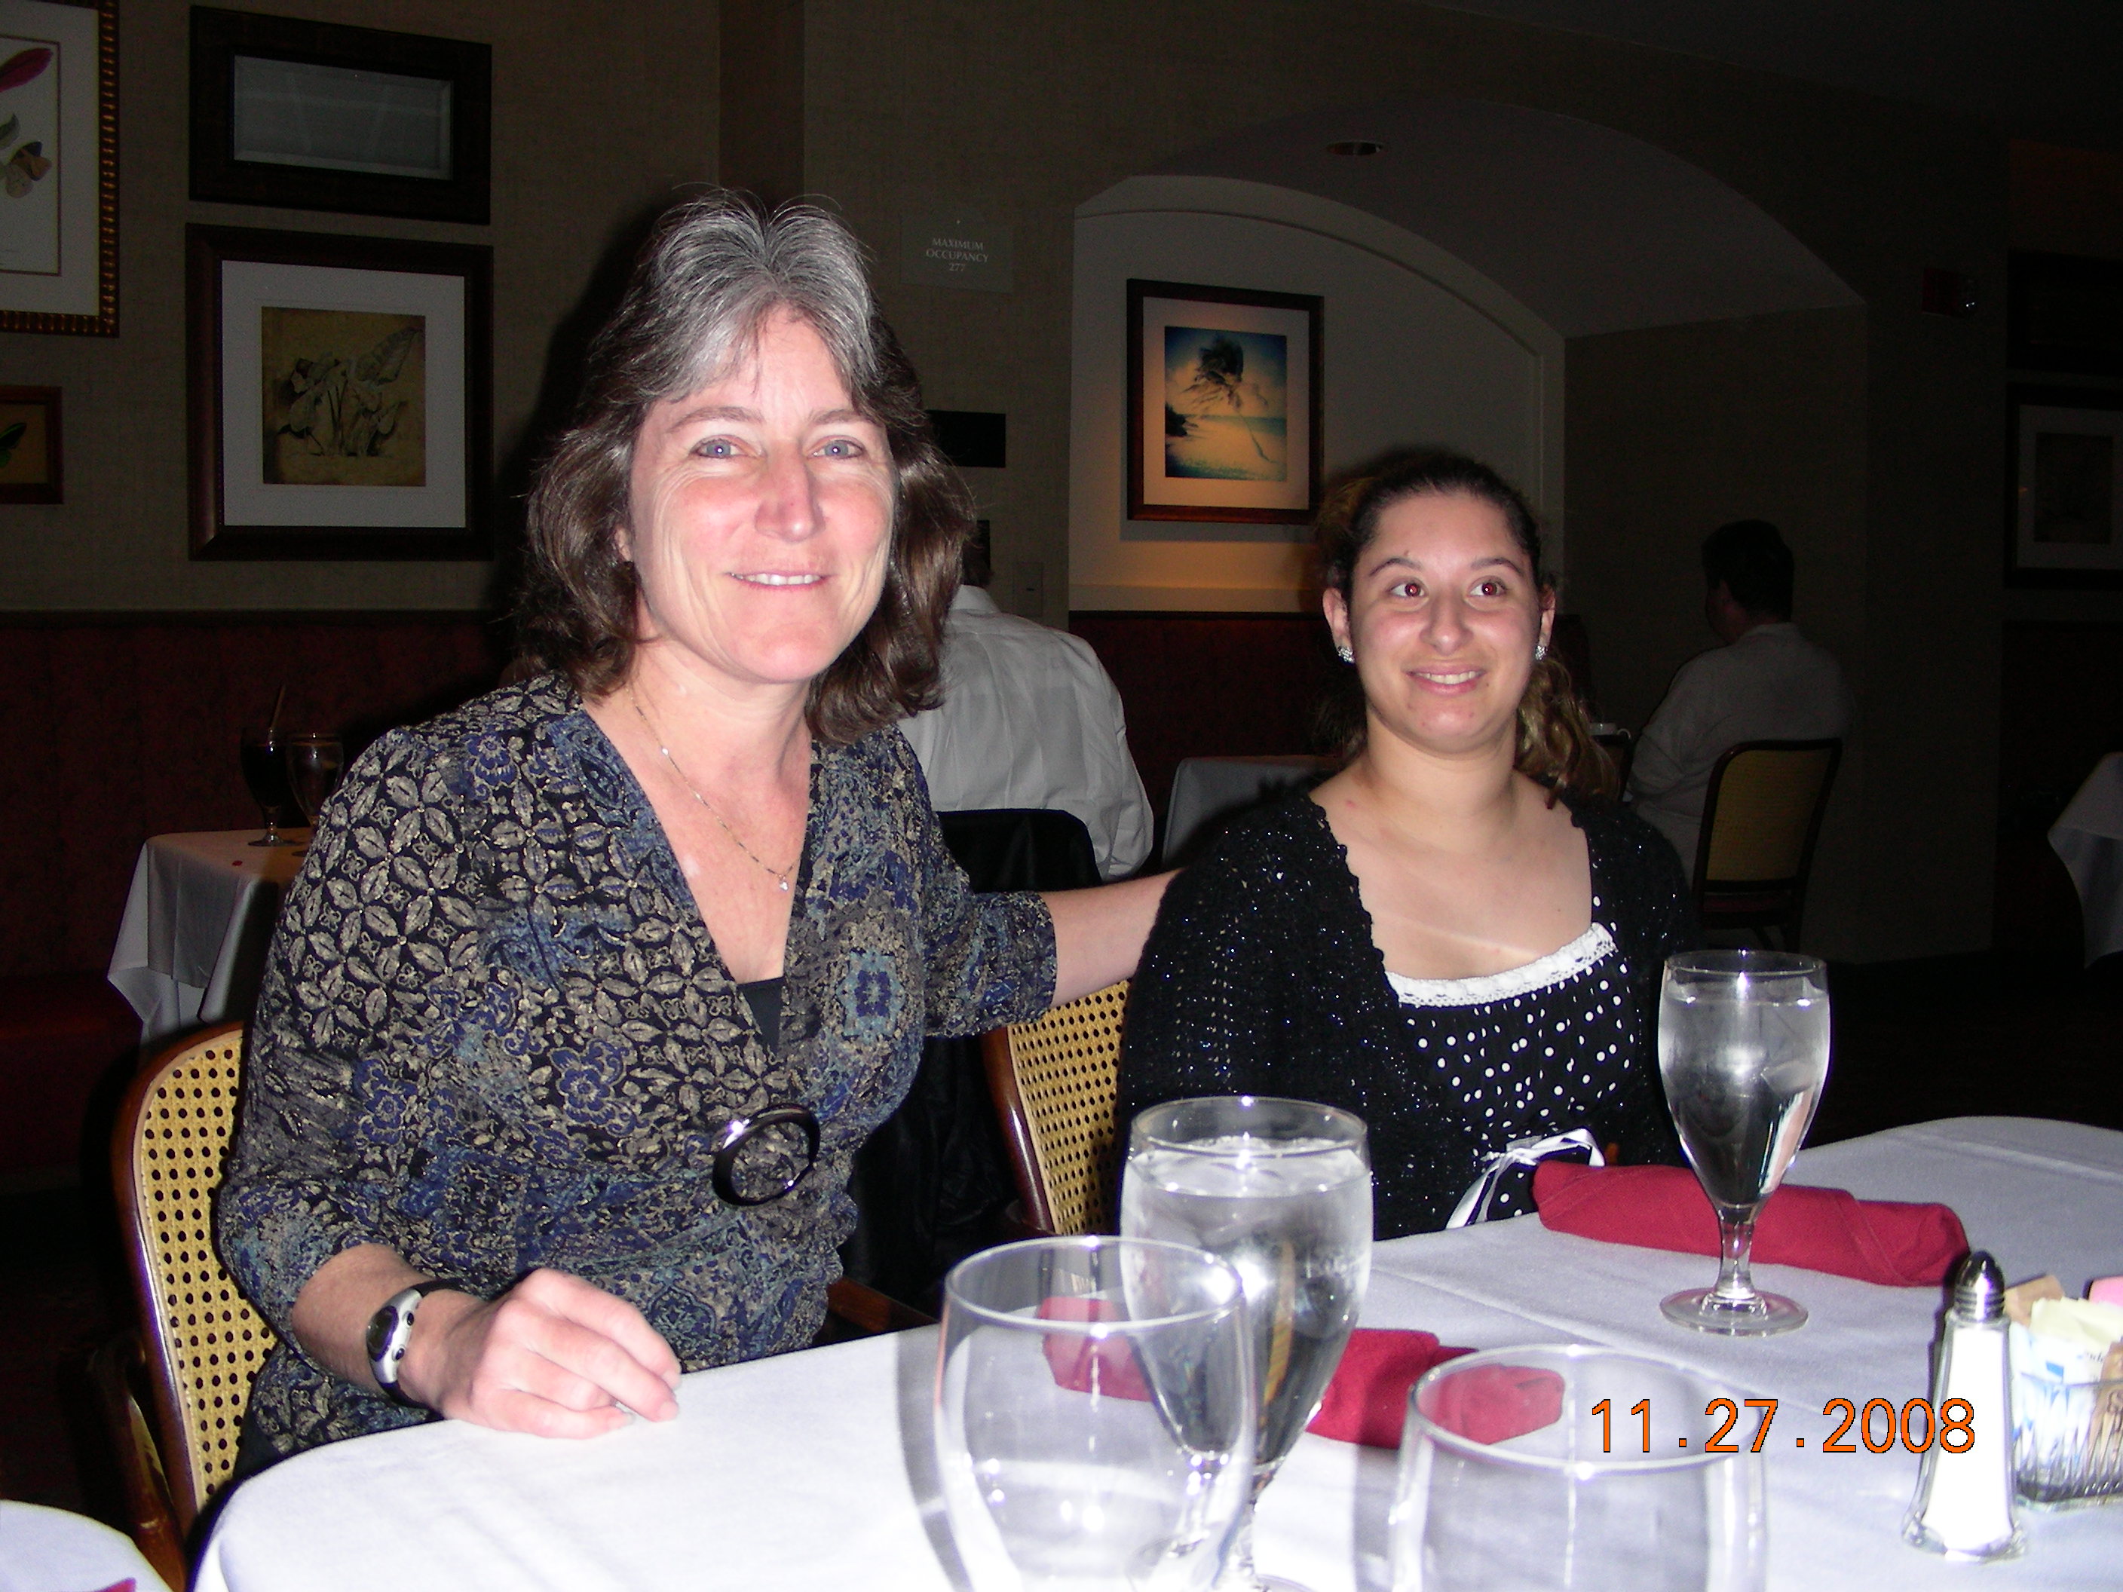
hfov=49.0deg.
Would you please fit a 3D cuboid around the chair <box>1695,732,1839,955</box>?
[{"bbox_3d":[1.472,0.252,5.510,0.480,0.845,0.550,-2,5,-32],"label":"chair"}]

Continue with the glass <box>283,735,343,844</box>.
[{"bbox_3d":[-1.065,-0.003,3.325,0.087,0.168,0.087,0,5,0],"label":"glass"}]

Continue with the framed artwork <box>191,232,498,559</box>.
[{"bbox_3d":[-1.439,-0.794,4.672,0.602,0.642,0.035,-2,5,-32],"label":"framed artwork"}]

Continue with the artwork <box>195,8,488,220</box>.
[{"bbox_3d":[-1.427,-1.341,4.633,0.587,0.361,0.035,-2,5,-32],"label":"artwork"}]

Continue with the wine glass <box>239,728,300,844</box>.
[{"bbox_3d":[-1.163,-0.015,3.428,0.090,0.173,0.090,0,5,0],"label":"wine glass"}]

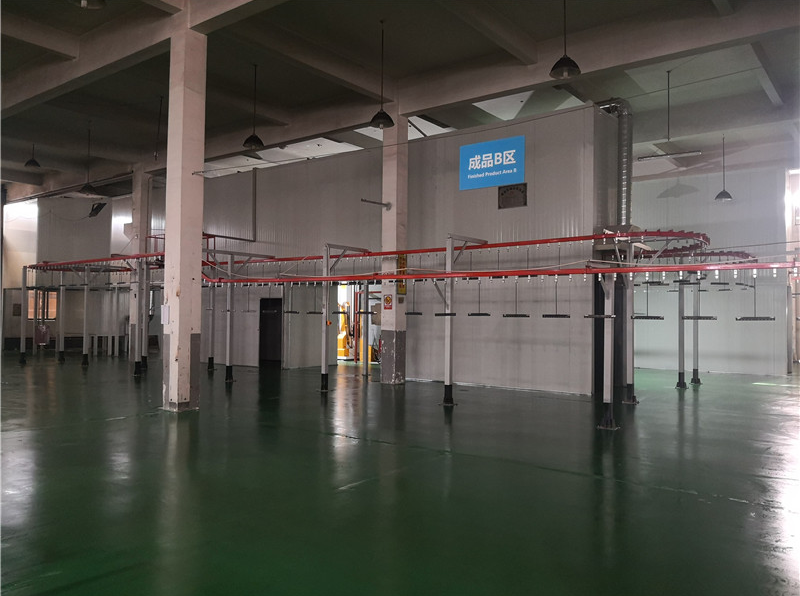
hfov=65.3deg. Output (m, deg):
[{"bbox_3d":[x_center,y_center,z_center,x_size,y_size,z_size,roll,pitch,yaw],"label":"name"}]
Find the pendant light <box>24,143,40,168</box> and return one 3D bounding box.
[{"bbox_3d":[-11.603,-4.500,19.741,0.457,0.748,0.457,0,-2,36],"label":"pendant light"}]

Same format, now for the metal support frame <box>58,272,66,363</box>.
[{"bbox_3d":[-9.942,0.559,18.399,0.120,2.681,0.120,0,-2,36],"label":"metal support frame"}]

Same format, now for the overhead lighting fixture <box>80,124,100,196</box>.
[{"bbox_3d":[-8.642,-3.871,17.335,0.448,2.050,0.448,0,-2,36],"label":"overhead lighting fixture"}]

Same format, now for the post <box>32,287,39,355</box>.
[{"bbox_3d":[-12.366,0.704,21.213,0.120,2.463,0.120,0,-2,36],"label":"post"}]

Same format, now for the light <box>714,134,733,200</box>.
[{"bbox_3d":[9.332,-3.750,17.960,0.457,1.894,0.457,0,-2,36],"label":"light"}]

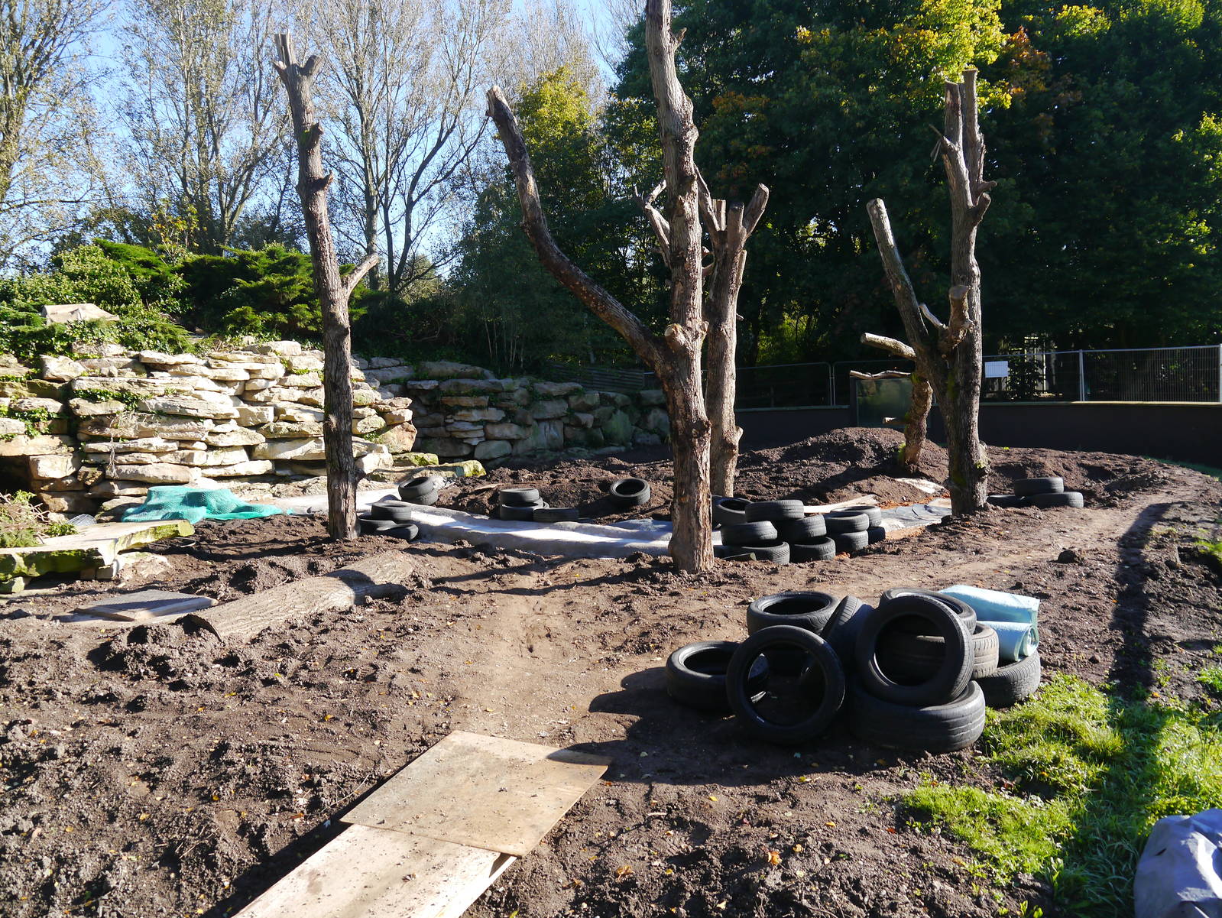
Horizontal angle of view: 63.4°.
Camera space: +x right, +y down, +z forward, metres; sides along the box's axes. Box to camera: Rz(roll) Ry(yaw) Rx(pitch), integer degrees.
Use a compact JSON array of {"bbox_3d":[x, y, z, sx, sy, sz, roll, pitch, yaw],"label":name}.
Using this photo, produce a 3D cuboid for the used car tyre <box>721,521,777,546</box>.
[{"bbox_3d":[1.478,0.793,10.600,0.600,0.195,0.600,-7,-2,0],"label":"used car tyre"}]

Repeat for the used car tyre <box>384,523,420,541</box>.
[{"bbox_3d":[-3.186,1.094,14.800,0.630,0.200,0.630,-10,6,0],"label":"used car tyre"}]

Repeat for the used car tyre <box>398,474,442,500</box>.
[{"bbox_3d":[-3.163,0.479,16.100,0.630,0.200,0.630,-17,10,0],"label":"used car tyre"}]

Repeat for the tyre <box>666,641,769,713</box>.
[{"bbox_3d":[0.626,1.282,5.820,0.610,0.200,0.610,0,12,0],"label":"tyre"}]

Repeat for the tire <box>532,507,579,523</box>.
[{"bbox_3d":[-0.748,0.768,13.600,0.635,0.185,0.635,-1,5,0],"label":"tire"}]

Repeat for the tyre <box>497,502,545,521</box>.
[{"bbox_3d":[-1.259,0.729,13.800,0.630,0.190,0.630,-1,5,0],"label":"tyre"}]

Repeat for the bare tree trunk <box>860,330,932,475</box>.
[{"bbox_3d":[4.221,-0.858,14.800,1.120,2.000,0.550,-3,6,0],"label":"bare tree trunk"}]

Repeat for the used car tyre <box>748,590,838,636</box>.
[{"bbox_3d":[1.189,1.040,6.450,0.605,0.200,0.605,-5,9,0],"label":"used car tyre"}]

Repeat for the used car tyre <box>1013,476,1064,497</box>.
[{"bbox_3d":[5.492,0.358,12.700,0.610,0.190,0.610,-3,5,0],"label":"used car tyre"}]

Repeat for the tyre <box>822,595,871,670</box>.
[{"bbox_3d":[1.313,1.103,5.750,0.200,0.620,0.620,31,0,12],"label":"tyre"}]

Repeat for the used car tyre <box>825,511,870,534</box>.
[{"bbox_3d":[2.630,0.715,11.100,0.535,0.160,0.535,-3,6,0],"label":"used car tyre"}]

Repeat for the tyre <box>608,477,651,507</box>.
[{"bbox_3d":[0.280,0.483,14.500,0.610,0.190,0.610,-13,31,8],"label":"tyre"}]

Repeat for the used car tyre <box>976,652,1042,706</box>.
[{"bbox_3d":[2.231,1.266,5.850,0.585,0.200,0.585,-9,9,0],"label":"used car tyre"}]

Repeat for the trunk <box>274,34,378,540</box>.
[{"bbox_3d":[-3.779,-2.242,13.092,1.403,6.630,1.000,0,4,0],"label":"trunk"}]

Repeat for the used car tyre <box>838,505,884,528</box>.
[{"bbox_3d":[3.057,0.725,12.300,0.630,0.200,0.630,-4,6,0],"label":"used car tyre"}]

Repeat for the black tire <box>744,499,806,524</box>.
[{"bbox_3d":[1.700,0.547,10.300,0.625,0.200,0.625,-4,3,0],"label":"black tire"}]

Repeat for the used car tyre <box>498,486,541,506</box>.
[{"bbox_3d":[-1.385,0.564,15.100,0.630,0.200,0.630,-2,6,0],"label":"used car tyre"}]

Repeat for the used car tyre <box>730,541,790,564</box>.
[{"bbox_3d":[1.621,0.992,10.700,0.630,0.200,0.630,0,5,0],"label":"used car tyre"}]

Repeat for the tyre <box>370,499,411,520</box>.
[{"bbox_3d":[-3.032,0.690,13.600,0.580,0.175,0.580,1,6,0],"label":"tyre"}]

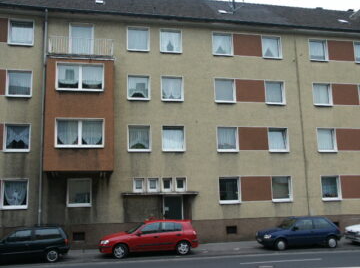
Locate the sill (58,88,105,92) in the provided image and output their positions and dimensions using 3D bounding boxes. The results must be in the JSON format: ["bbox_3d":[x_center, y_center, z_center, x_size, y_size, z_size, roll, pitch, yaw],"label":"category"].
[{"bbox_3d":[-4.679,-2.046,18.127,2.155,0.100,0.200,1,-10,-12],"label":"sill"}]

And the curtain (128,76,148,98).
[{"bbox_3d":[-2.222,-2.542,20.603,1.055,1.197,0.100,1,-10,-12],"label":"curtain"}]

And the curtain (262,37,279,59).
[{"bbox_3d":[5.258,-5.027,22.259,1.042,1.272,0.100,1,-10,-12],"label":"curtain"}]

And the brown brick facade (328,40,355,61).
[{"bbox_3d":[9.668,-4.947,23.035,1.744,1.242,0.120,1,-10,-13],"label":"brown brick facade"}]

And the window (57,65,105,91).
[{"bbox_3d":[-4.674,-2.690,18.029,2.175,1.354,0.170,1,-10,-12],"label":"window"}]

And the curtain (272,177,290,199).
[{"bbox_3d":[5.479,2.918,20.856,1.023,1.170,0.100,1,-10,-12],"label":"curtain"}]

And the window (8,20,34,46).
[{"bbox_3d":[-7.942,-5.099,19.370,1.190,1.335,0.150,1,-10,-12],"label":"window"}]

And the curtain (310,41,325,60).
[{"bbox_3d":[8.224,-4.974,22.950,0.937,1.174,0.100,1,-10,-12],"label":"curtain"}]

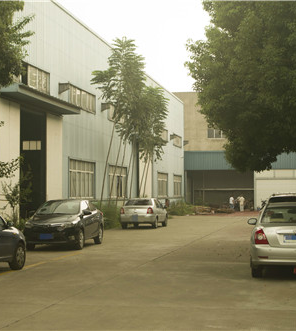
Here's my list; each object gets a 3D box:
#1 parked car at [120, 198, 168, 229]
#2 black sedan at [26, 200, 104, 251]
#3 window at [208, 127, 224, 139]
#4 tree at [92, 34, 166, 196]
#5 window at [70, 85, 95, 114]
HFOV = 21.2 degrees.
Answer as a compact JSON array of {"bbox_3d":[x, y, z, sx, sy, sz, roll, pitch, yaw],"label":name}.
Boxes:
[{"bbox_3d":[-0.121,2.401,39.641,1.700,1.450,4.280,0,-2,12],"label":"parked car"},{"bbox_3d":[-2.555,1.831,24.967,1.720,1.475,4.420,0,-2,10],"label":"black sedan"},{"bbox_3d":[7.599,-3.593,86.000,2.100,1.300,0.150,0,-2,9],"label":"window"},{"bbox_3d":[-1.004,-1.912,45.294,4.400,10.500,4.600,0,-2,11],"label":"tree"},{"bbox_3d":[-3.434,-3.508,41.994,0.150,1.080,5.220,0,-2,11],"label":"window"}]

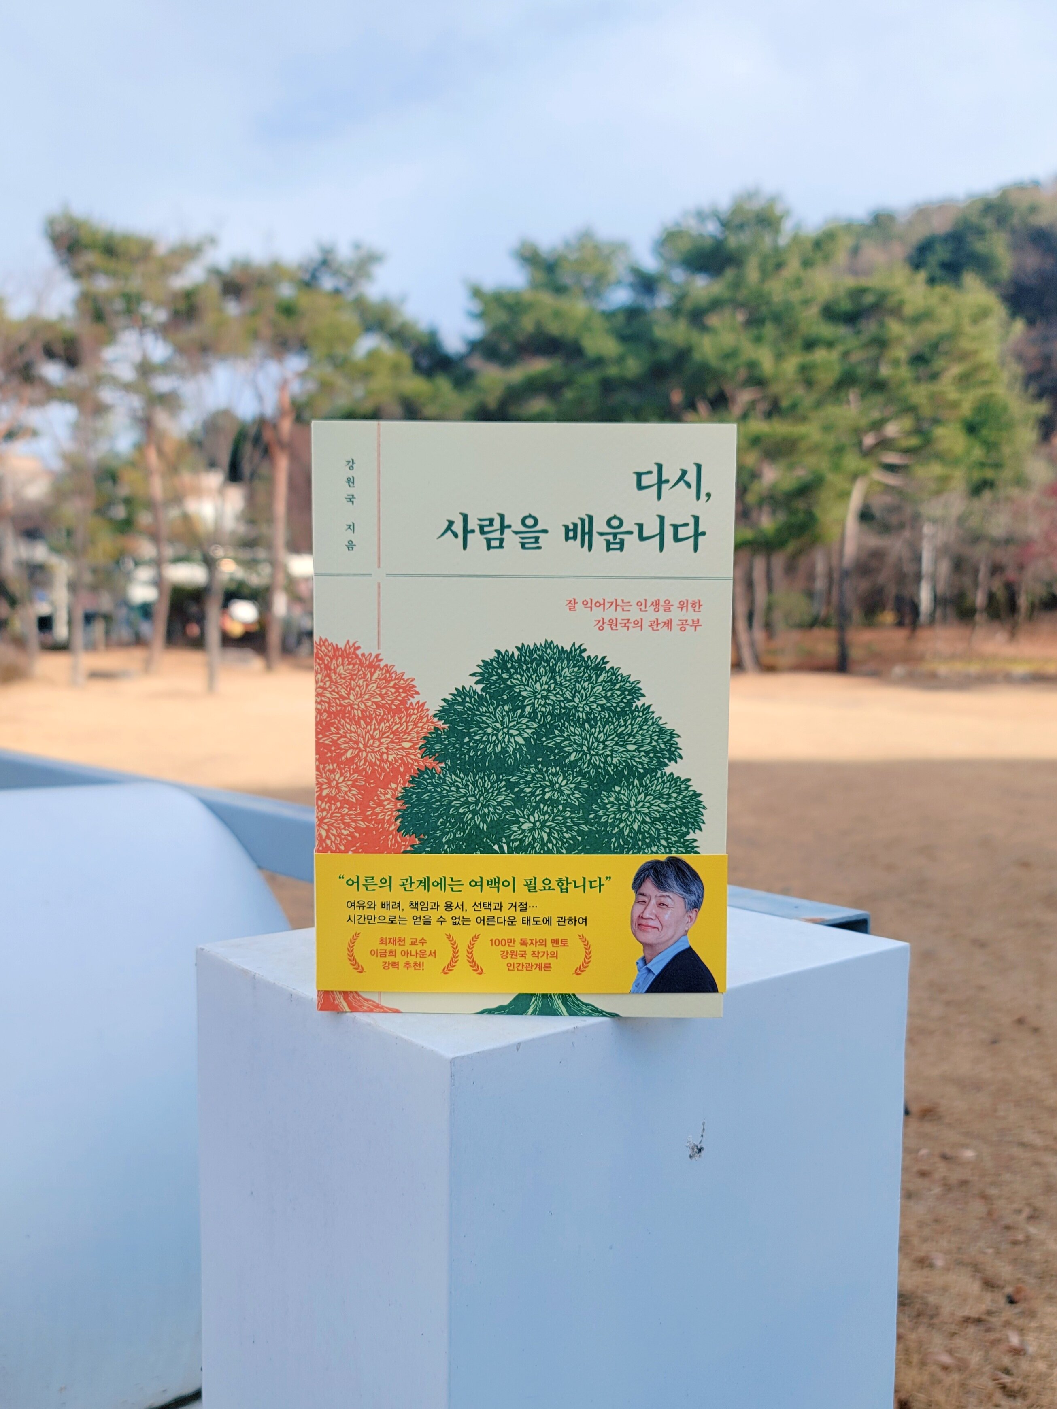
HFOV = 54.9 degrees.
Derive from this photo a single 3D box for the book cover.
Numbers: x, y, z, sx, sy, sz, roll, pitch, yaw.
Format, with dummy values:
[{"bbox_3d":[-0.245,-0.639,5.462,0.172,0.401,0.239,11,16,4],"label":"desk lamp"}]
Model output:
[{"bbox_3d":[-0.002,0.006,0.365,0.145,0.208,0.020,1,4,1],"label":"book cover"}]

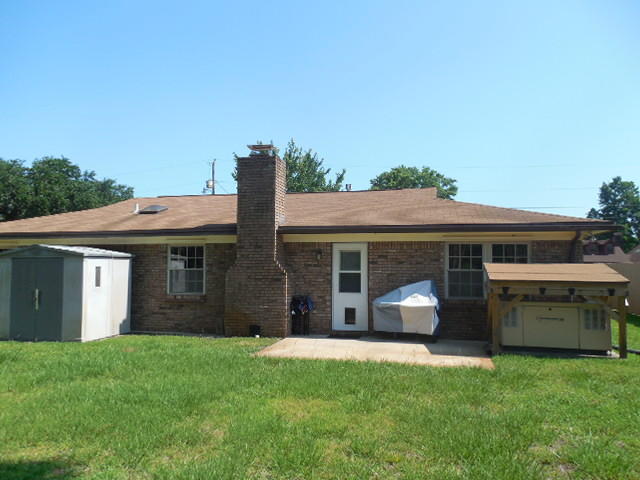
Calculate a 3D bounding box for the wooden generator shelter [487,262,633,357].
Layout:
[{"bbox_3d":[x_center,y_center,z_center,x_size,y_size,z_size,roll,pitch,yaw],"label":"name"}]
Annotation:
[{"bbox_3d":[4.568,1.322,9.136,2.380,1.710,1.200,-1,-3,13],"label":"wooden generator shelter"}]

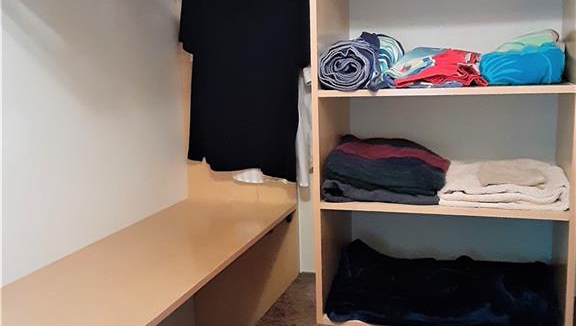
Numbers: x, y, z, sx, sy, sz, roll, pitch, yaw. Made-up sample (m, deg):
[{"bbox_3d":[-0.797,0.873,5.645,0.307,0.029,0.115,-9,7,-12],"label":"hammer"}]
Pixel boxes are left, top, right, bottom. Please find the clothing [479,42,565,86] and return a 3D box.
[{"bbox_3d":[0.597,-0.253,1.533,0.198,0.102,0.242,1,10,18],"label":"clothing"}]

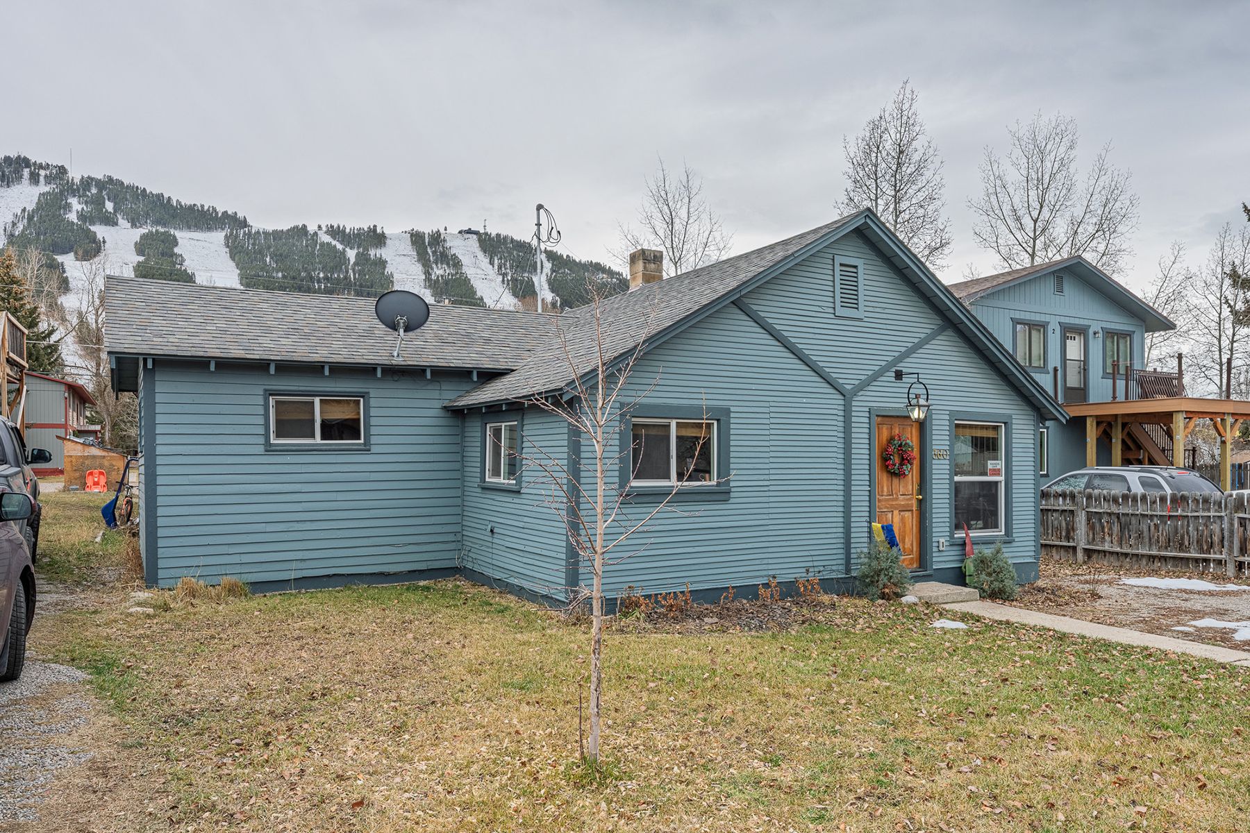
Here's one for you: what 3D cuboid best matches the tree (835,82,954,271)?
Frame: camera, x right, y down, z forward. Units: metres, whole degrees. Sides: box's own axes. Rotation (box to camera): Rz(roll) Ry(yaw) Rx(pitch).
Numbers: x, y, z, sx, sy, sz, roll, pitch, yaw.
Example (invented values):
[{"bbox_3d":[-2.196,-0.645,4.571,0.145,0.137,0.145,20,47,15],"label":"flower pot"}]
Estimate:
[{"bbox_3d":[10.319,-4.693,31.685,4.283,16.440,4.283,-1,-2,18],"label":"tree"}]

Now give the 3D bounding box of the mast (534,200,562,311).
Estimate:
[{"bbox_3d":[-1.548,-2.945,16.564,0.500,2.550,0.200,1,-2,-28],"label":"mast"}]

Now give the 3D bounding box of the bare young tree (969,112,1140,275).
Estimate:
[{"bbox_3d":[17.757,-4.476,34.189,6.254,16.221,6.254,-1,-2,28],"label":"bare young tree"}]

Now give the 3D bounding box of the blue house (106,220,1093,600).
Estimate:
[{"bbox_3d":[-1.198,-0.047,13.829,12.470,4.950,9.950,1,-2,-28],"label":"blue house"}]

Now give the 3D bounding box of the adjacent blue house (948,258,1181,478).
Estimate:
[{"bbox_3d":[9.450,-0.373,25.772,8.700,7.150,9.700,1,-2,-28],"label":"adjacent blue house"}]

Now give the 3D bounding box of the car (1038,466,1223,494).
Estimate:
[{"bbox_3d":[10.040,1.947,18.269,1.820,1.750,4.800,1,-2,-28],"label":"car"}]

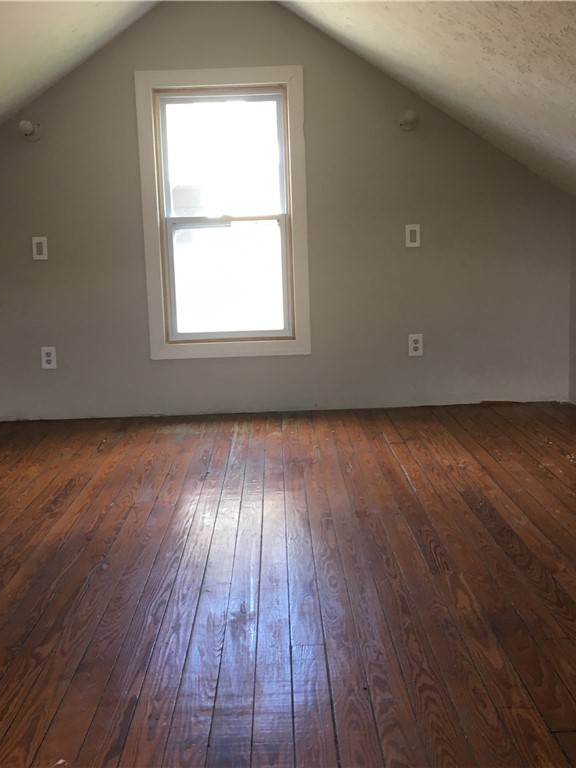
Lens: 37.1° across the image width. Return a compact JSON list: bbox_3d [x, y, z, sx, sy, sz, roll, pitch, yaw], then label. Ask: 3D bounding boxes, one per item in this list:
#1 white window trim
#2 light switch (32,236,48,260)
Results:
[{"bbox_3d":[-0.322,-0.861,4.431,0.845,1.460,0.055,-2,10,-1],"label":"white window trim"},{"bbox_3d":[-1.280,-0.701,4.428,0.072,0.114,0.012,-2,10,-1],"label":"light switch"}]

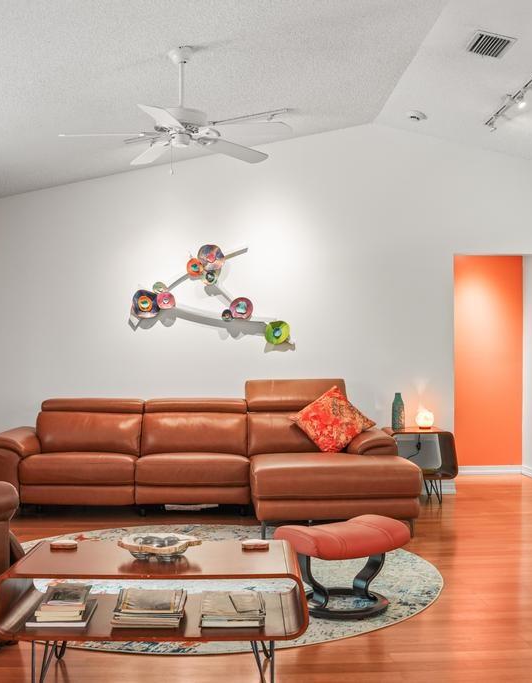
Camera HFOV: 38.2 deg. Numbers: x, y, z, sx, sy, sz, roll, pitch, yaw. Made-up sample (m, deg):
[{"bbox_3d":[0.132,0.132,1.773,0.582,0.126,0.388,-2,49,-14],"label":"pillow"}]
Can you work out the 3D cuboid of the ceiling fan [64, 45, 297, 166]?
[{"bbox_3d":[-0.493,-1.333,4.206,1.270,0.550,1.270,0,-1,-3],"label":"ceiling fan"}]

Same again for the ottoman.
[{"bbox_3d":[0.368,1.050,3.594,0.550,0.390,0.410,1,-1,-36],"label":"ottoman"}]

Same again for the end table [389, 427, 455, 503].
[{"bbox_3d":[1.223,1.008,6.251,0.580,0.570,0.430,0,-1,-3],"label":"end table"}]

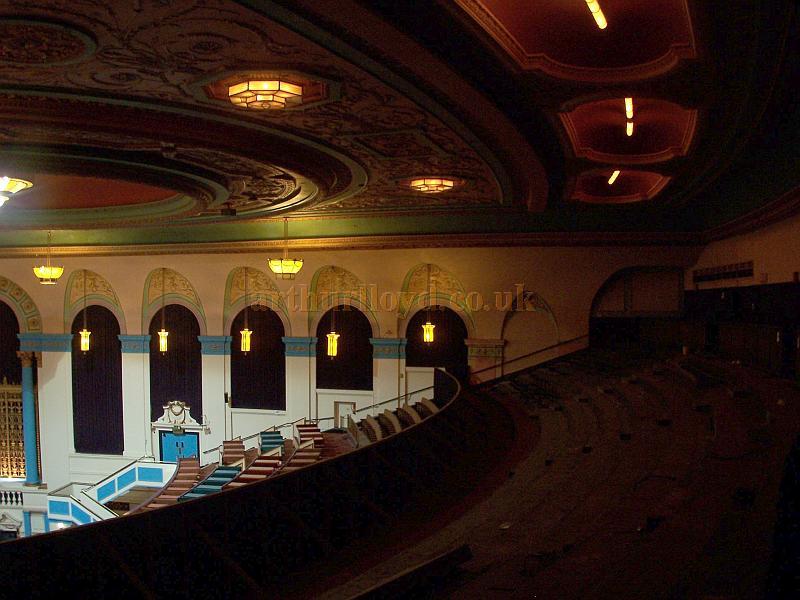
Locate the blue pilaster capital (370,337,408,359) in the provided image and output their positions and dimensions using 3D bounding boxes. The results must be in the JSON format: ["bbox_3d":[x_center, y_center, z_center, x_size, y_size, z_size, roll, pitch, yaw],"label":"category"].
[{"bbox_3d":[-0.500,2.119,38.175,1.561,0.891,0.500,0,1,17],"label":"blue pilaster capital"}]

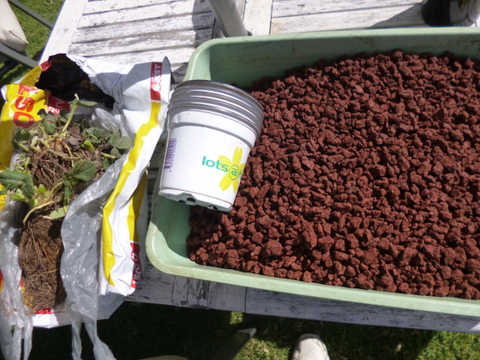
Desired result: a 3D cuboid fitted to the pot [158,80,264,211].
[{"bbox_3d":[-0.048,-0.042,0.493,0.140,0.140,0.152,4,75,31],"label":"pot"}]

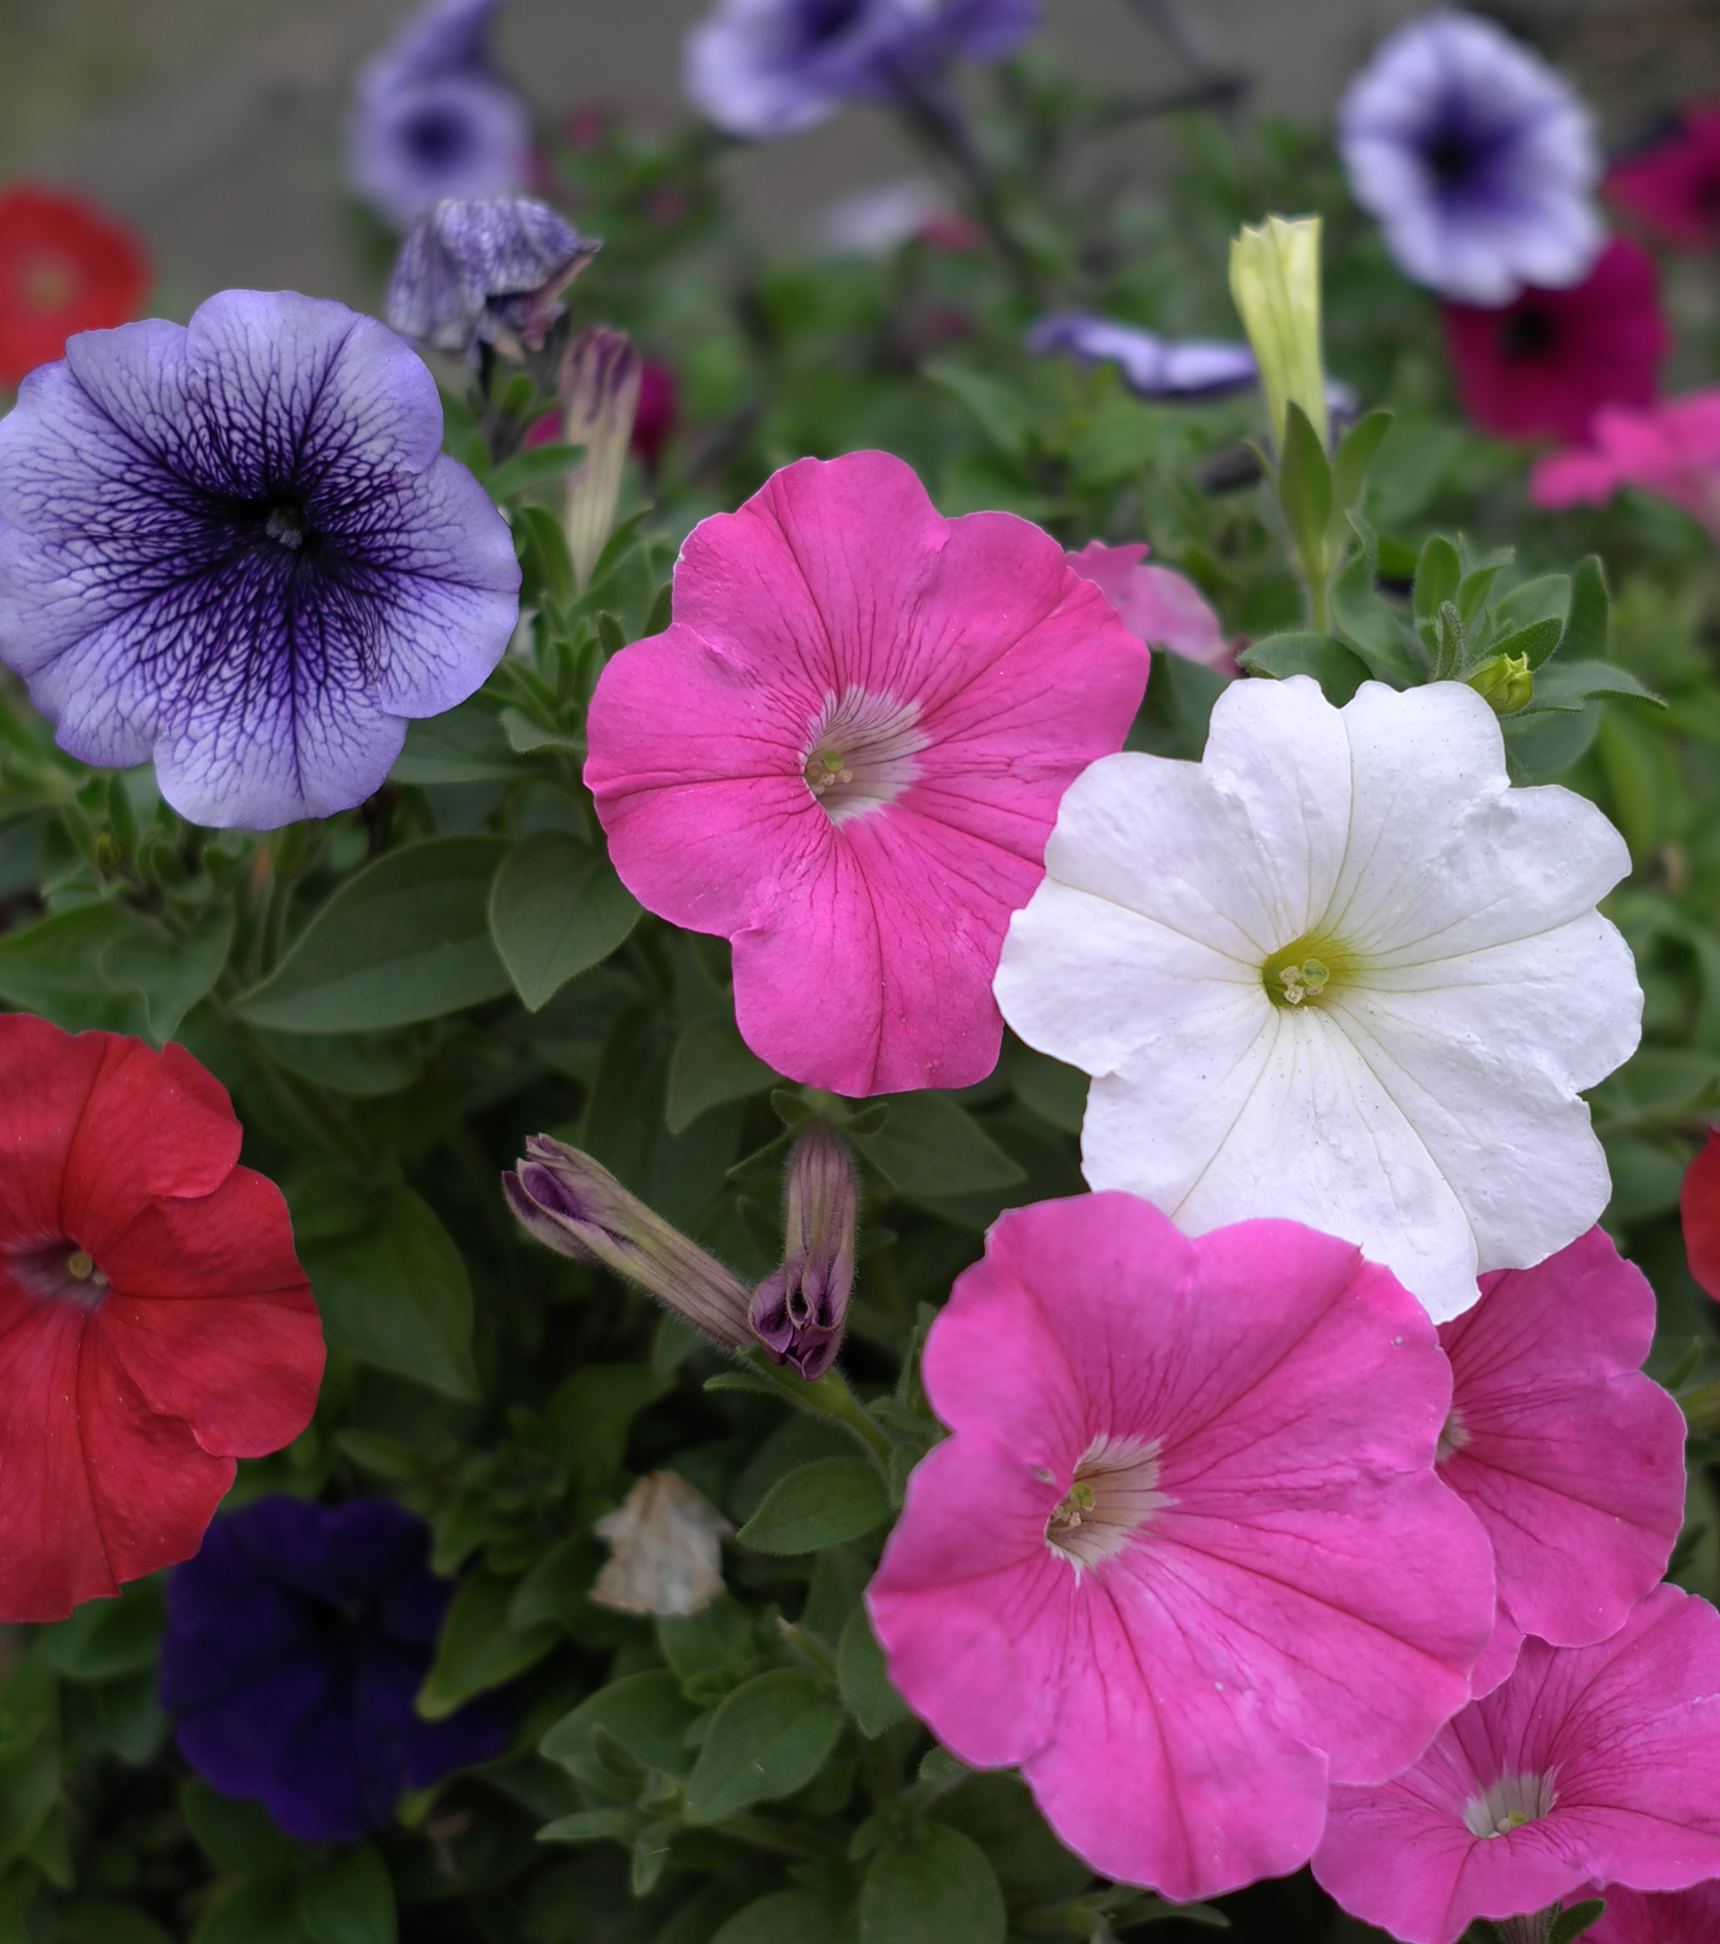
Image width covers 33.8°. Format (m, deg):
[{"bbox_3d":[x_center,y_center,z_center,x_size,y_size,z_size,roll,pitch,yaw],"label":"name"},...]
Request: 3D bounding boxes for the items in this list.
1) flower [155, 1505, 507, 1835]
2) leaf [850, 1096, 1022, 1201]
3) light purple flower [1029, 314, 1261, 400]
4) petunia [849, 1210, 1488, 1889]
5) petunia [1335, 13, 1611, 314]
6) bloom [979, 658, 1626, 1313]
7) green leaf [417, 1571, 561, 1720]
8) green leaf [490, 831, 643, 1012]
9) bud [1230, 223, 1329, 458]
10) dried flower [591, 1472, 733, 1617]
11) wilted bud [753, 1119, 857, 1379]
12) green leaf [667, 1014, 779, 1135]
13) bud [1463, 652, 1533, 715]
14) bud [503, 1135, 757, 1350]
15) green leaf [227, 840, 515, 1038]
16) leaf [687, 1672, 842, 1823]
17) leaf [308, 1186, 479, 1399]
[{"bbox_3d":[-0.092,0.123,0.500,0.062,0.060,0.030,-3,-7,-7],"label":"flower"},{"bbox_3d":[0.009,0.025,0.412,0.031,0.008,0.018,19,55,18],"label":"leaf"},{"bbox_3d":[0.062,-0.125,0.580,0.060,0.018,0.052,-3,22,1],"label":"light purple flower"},{"bbox_3d":[0.038,0.069,0.340,0.077,0.081,0.043,-8,-5,-17],"label":"petunia"},{"bbox_3d":[0.172,-0.230,0.800,0.077,0.080,0.043,-2,6,-7],"label":"petunia"},{"bbox_3d":[0.057,0.005,0.366,0.079,0.079,0.038,4,-9,-1],"label":"bloom"},{"bbox_3d":[-0.059,0.108,0.455,0.018,0.008,0.037,26,58,30],"label":"green leaf"},{"bbox_3d":[-0.040,-0.008,0.395,0.024,0.008,0.034,14,57,16],"label":"green leaf"},{"bbox_3d":[0.060,-0.091,0.405,0.013,0.036,0.013,-4,21,0],"label":"bud"},{"bbox_3d":[-0.029,0.082,0.405,0.019,0.018,0.016,2,7,0],"label":"dried flower"},{"bbox_3d":[-0.007,0.037,0.383,0.013,0.013,0.035,0,69,0],"label":"wilted bud"},{"bbox_3d":[-0.018,0.014,0.415,0.018,0.005,0.031,40,68,12],"label":"green leaf"},{"bbox_3d":[0.084,-0.038,0.371,0.009,0.010,0.009,2,39,-37],"label":"bud"},{"bbox_3d":[-0.031,0.036,0.375,0.041,0.014,0.014,38,0,-12],"label":"bud"},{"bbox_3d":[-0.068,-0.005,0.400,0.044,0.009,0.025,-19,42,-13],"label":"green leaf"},{"bbox_3d":[-0.013,0.108,0.395,0.020,0.008,0.032,41,75,14],"label":"leaf"},{"bbox_3d":[-0.068,0.046,0.410,0.023,0.007,0.038,-32,67,-8],"label":"leaf"}]

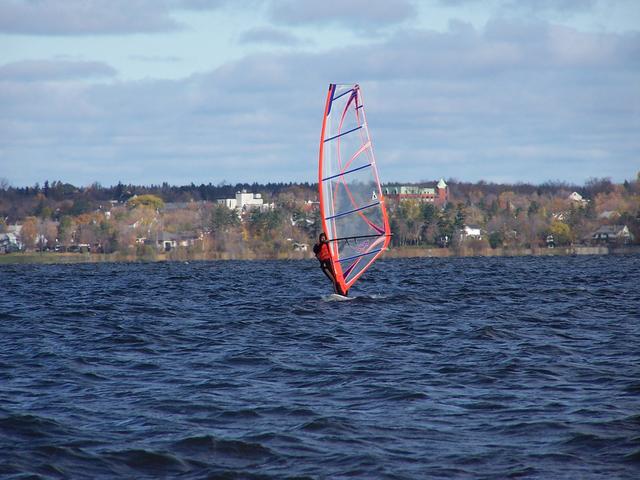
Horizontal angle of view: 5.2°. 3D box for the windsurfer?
[{"bbox_3d":[0.251,0.586,168.000,0.560,1.640,0.520,-9,-10,-38],"label":"windsurfer"}]

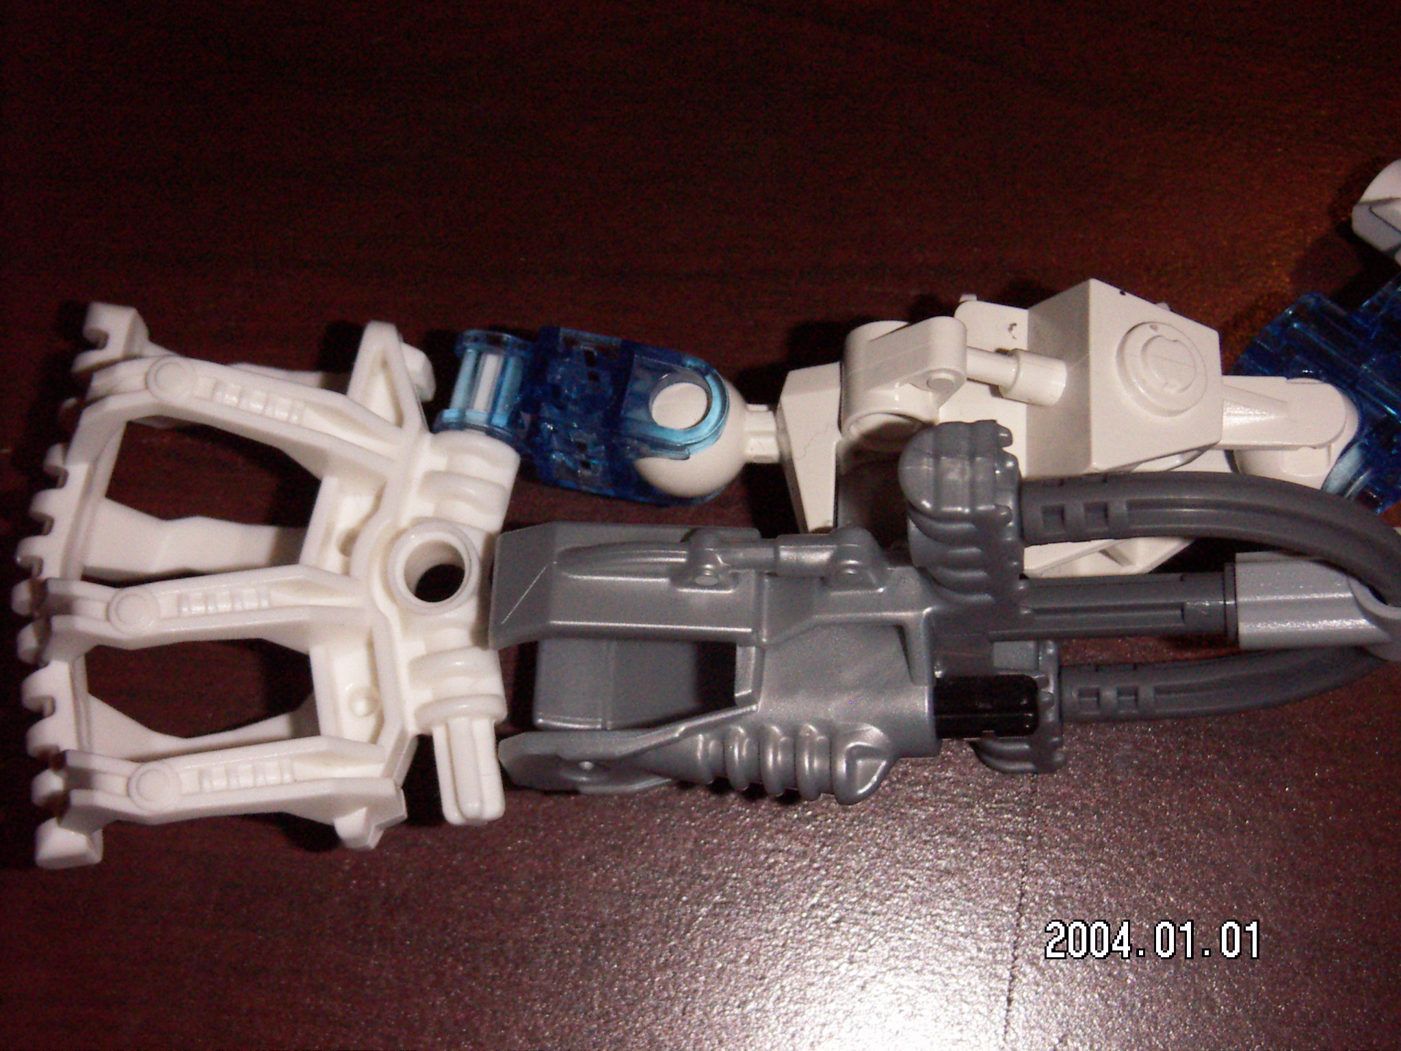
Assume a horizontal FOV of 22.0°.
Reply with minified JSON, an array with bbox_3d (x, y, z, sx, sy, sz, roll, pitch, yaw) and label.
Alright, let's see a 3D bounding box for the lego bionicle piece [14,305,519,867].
[{"bbox_3d":[-0.035,0.004,0.288,0.040,0.019,0.047,1,74,2],"label":"lego bionicle piece"}]

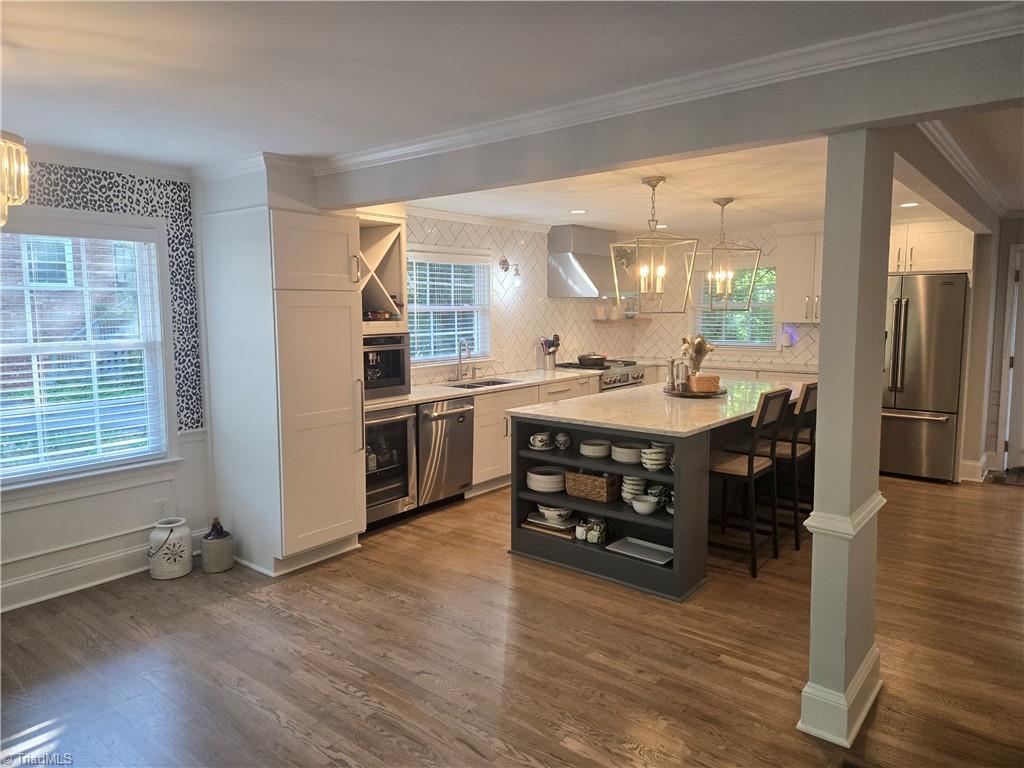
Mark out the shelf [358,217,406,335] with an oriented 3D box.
[{"bbox_3d":[-1.188,-0.763,4.892,0.606,0.800,0.634,5,8,39],"label":"shelf"}]

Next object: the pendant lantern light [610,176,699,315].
[{"bbox_3d":[0.922,-0.906,4.454,0.408,0.868,0.408,-2,7,-16],"label":"pendant lantern light"}]

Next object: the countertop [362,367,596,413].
[{"bbox_3d":[-0.344,0.019,5.985,0.654,0.033,3.245,5,8,39],"label":"countertop"}]

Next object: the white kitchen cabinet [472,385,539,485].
[{"bbox_3d":[-0.274,0.408,6.130,0.632,0.778,0.901,5,8,39],"label":"white kitchen cabinet"}]

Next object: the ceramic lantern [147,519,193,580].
[{"bbox_3d":[-2.019,0.969,4.043,0.224,0.310,0.224,5,9,39],"label":"ceramic lantern"}]

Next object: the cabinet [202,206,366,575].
[{"bbox_3d":[-1.455,0.030,4.379,0.785,2.140,0.633,5,8,39],"label":"cabinet"}]

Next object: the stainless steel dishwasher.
[{"bbox_3d":[-0.704,0.491,5.378,0.595,0.795,0.597,5,9,39],"label":"stainless steel dishwasher"}]

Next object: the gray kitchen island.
[{"bbox_3d":[1.217,0.553,4.901,1.215,0.918,2.475,5,9,39],"label":"gray kitchen island"}]

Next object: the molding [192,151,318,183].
[{"bbox_3d":[-1.521,-1.234,4.006,0.840,0.083,0.400,5,9,39],"label":"molding"}]

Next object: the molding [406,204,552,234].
[{"bbox_3d":[-0.299,-1.474,6.094,0.064,0.080,2.240,5,9,39],"label":"molding"}]

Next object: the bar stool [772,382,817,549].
[{"bbox_3d":[1.796,0.503,4.670,0.545,1.100,0.430,5,8,39],"label":"bar stool"}]

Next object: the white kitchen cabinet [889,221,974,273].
[{"bbox_3d":[3.666,-1.229,6.238,1.000,0.433,0.550,5,9,39],"label":"white kitchen cabinet"}]

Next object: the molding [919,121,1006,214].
[{"bbox_3d":[2.878,-1.277,4.225,0.061,0.076,4.470,5,9,39],"label":"molding"}]

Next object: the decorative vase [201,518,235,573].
[{"bbox_3d":[-1.806,0.967,4.156,0.205,0.330,0.205,5,8,39],"label":"decorative vase"}]

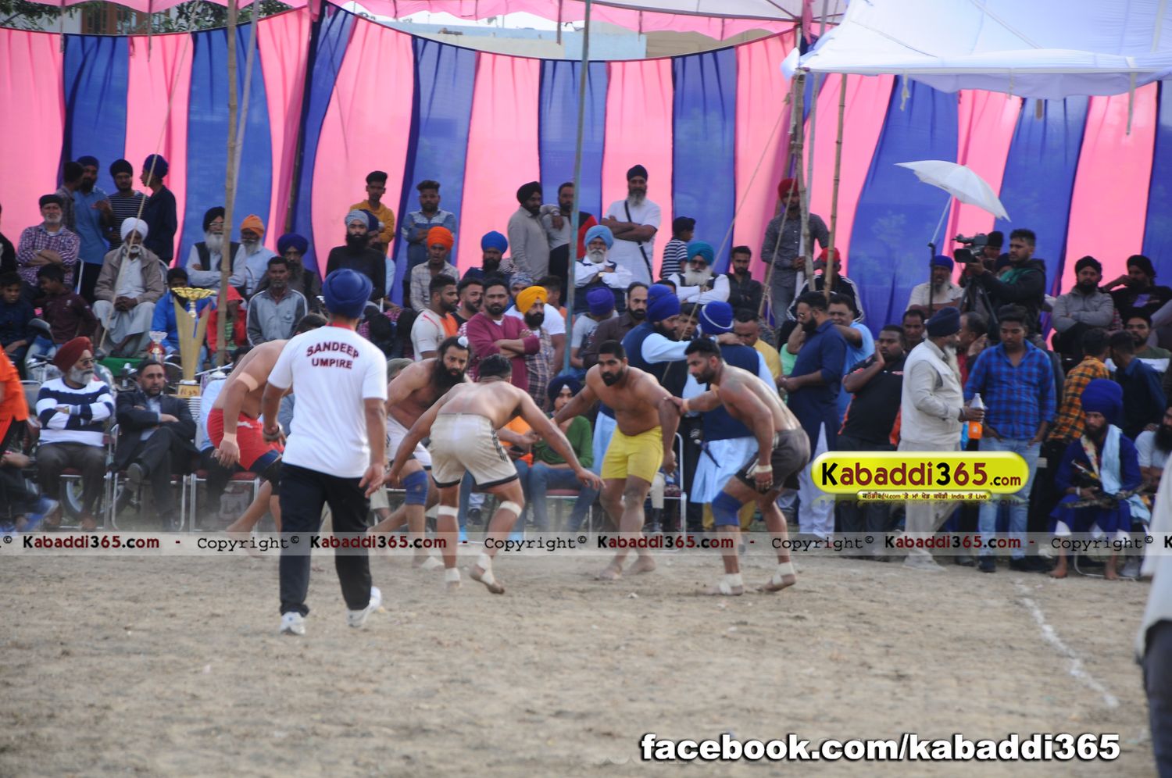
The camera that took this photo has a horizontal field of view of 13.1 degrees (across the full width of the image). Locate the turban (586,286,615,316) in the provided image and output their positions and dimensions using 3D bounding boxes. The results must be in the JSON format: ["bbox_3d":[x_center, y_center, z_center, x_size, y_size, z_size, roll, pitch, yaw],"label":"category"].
[{"bbox_3d":[0.116,-0.699,40.400,0.240,0.220,0.220,1,1,-39],"label":"turban"}]

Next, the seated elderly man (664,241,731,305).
[{"bbox_3d":[0.934,-0.629,43.008,0.560,1.250,0.720,2,1,3],"label":"seated elderly man"}]

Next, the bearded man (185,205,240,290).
[{"bbox_3d":[-3.382,-1.030,46.500,0.560,1.280,0.750,2,1,-6],"label":"bearded man"}]

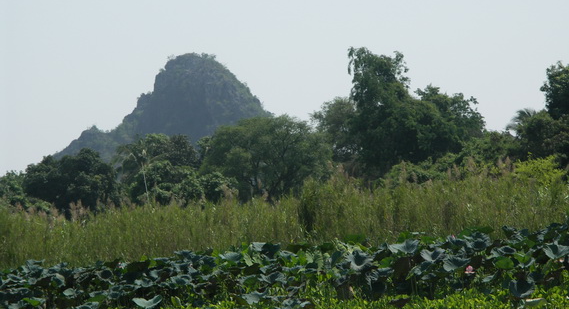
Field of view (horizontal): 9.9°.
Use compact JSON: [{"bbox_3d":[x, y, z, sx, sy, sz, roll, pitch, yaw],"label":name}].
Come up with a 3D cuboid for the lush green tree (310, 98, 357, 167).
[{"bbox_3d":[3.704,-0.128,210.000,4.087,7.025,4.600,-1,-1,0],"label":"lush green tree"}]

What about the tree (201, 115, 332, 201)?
[{"bbox_3d":[-1.095,0.730,200.000,8.029,6.204,7.500,-1,-1,0],"label":"tree"}]

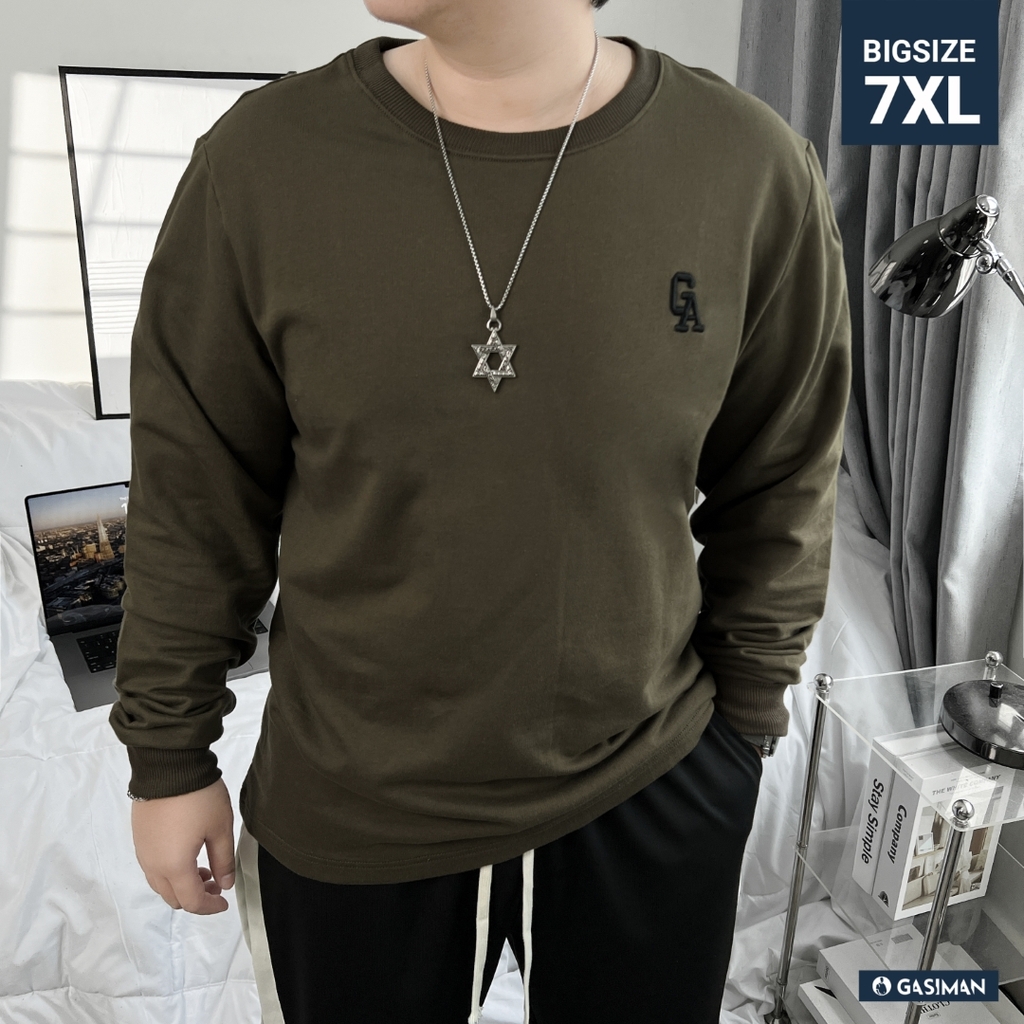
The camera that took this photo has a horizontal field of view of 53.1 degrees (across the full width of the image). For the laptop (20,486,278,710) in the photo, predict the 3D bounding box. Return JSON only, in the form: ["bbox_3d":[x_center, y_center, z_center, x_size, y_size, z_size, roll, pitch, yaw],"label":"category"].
[{"bbox_3d":[-0.566,0.109,1.676,0.356,0.211,0.397,-10,24,-29],"label":"laptop"}]

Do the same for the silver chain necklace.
[{"bbox_3d":[0.006,-0.256,0.815,0.140,0.285,0.155,2,21,0],"label":"silver chain necklace"}]

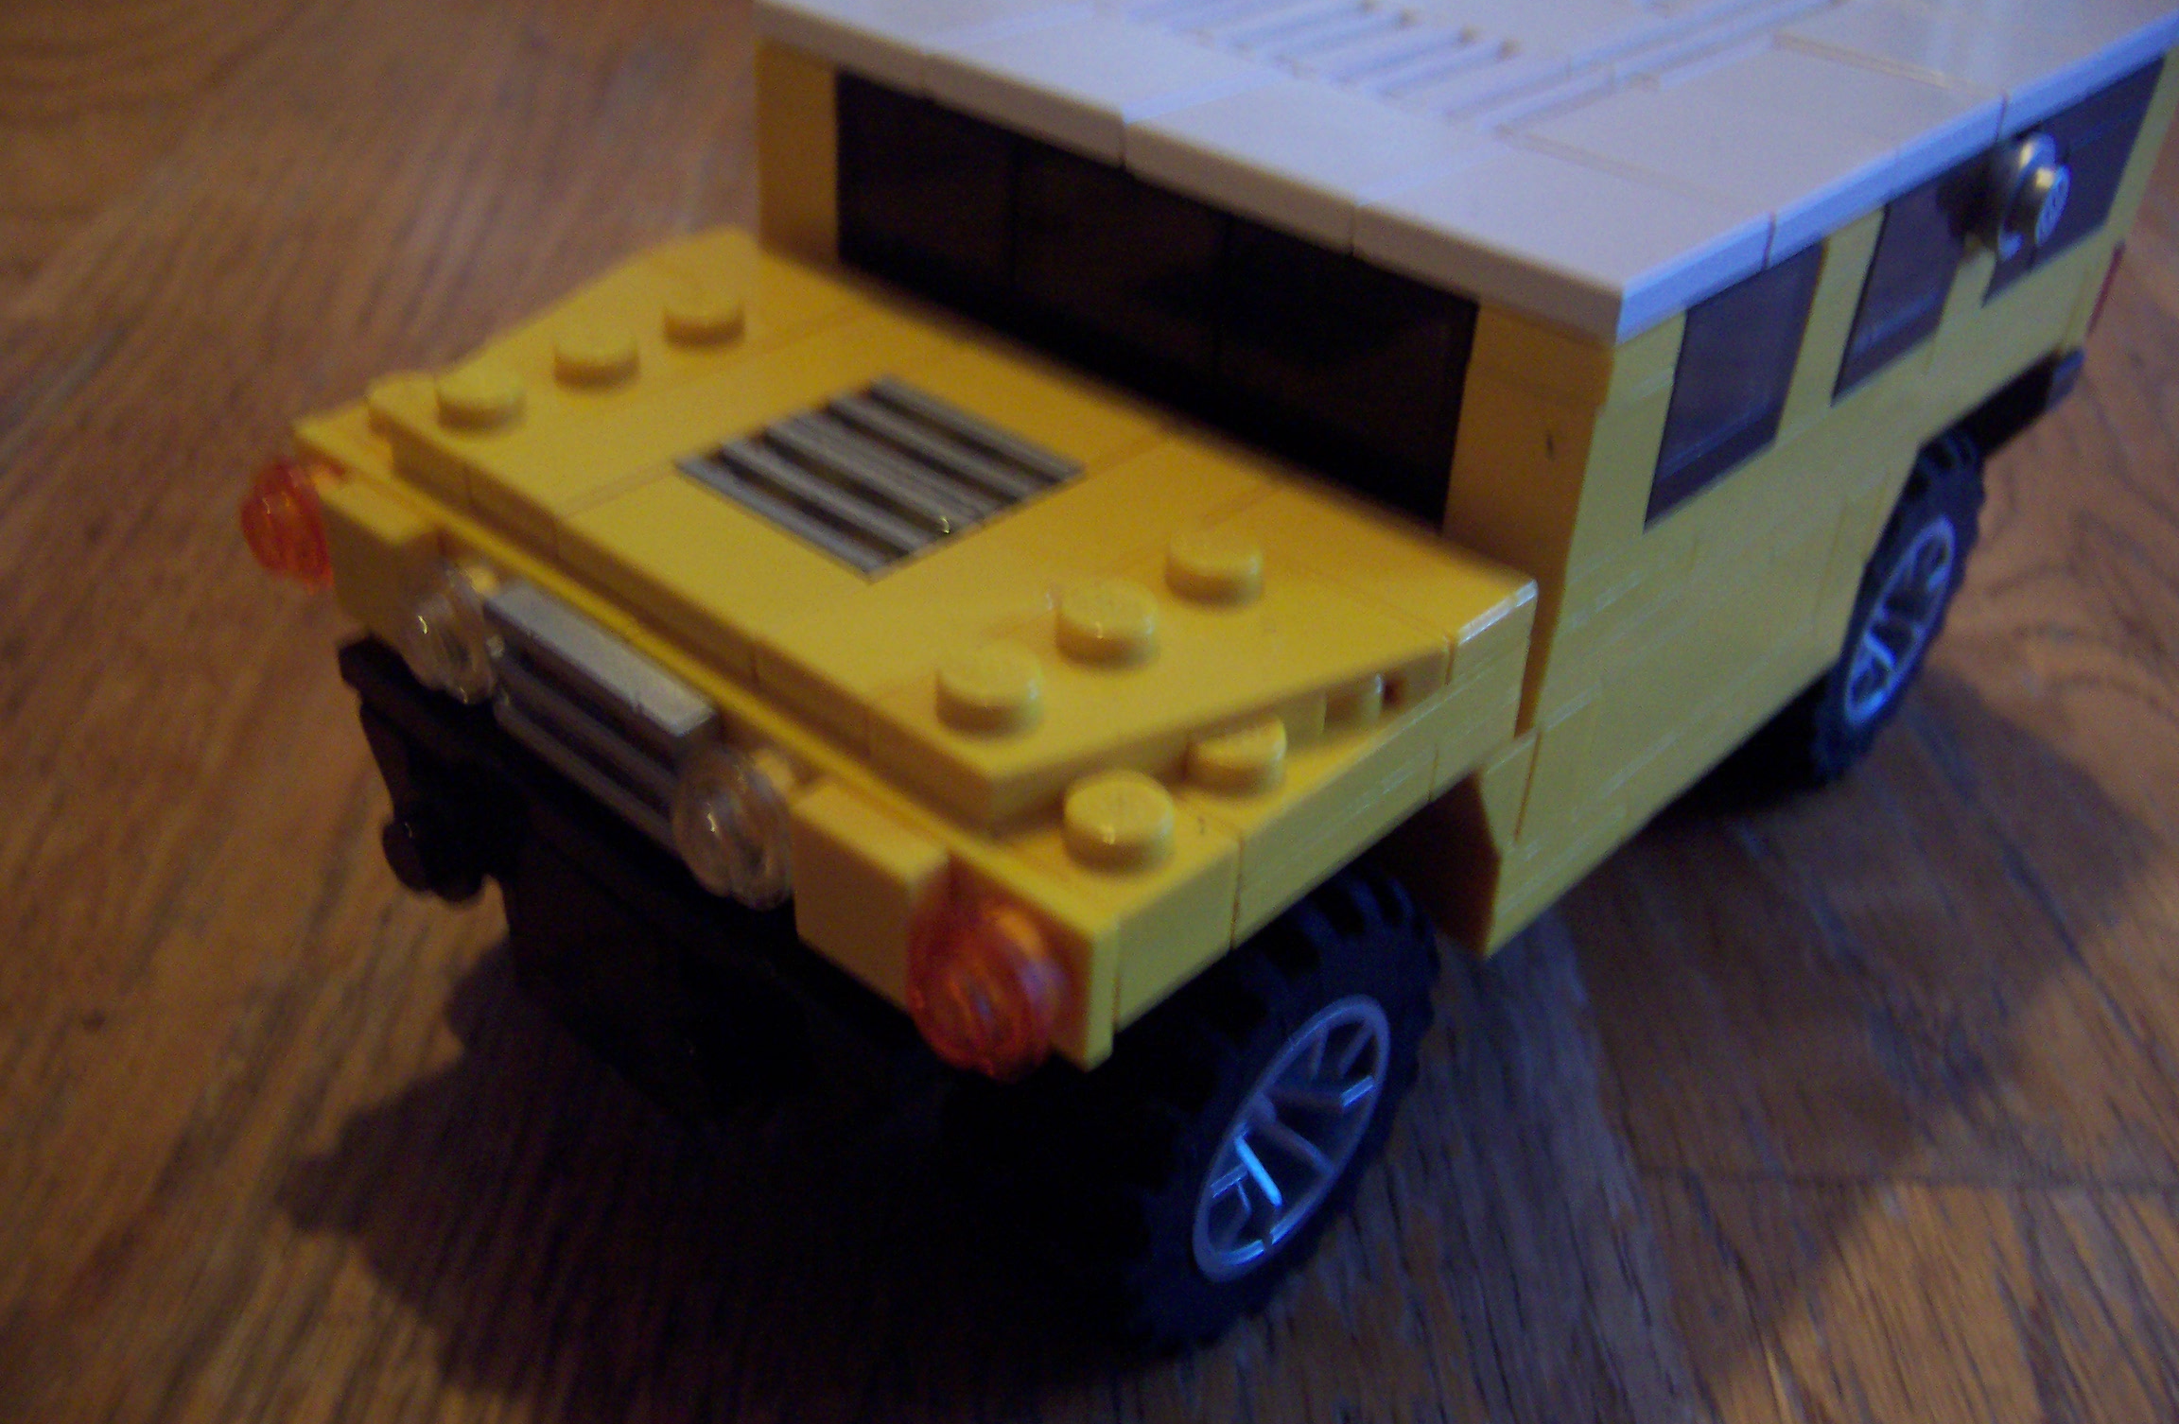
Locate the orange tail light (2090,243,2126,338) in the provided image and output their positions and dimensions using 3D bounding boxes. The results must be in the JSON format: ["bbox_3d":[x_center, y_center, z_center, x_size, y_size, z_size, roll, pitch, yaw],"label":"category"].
[{"bbox_3d":[0.080,-0.036,0.172,0.008,0.008,0.003,29,42,32],"label":"orange tail light"}]

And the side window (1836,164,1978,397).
[{"bbox_3d":[0.051,-0.029,0.133,0.003,0.013,0.016,29,42,32],"label":"side window"}]

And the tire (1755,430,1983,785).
[{"bbox_3d":[0.059,-0.010,0.169,0.014,0.030,0.030,29,42,32],"label":"tire"}]

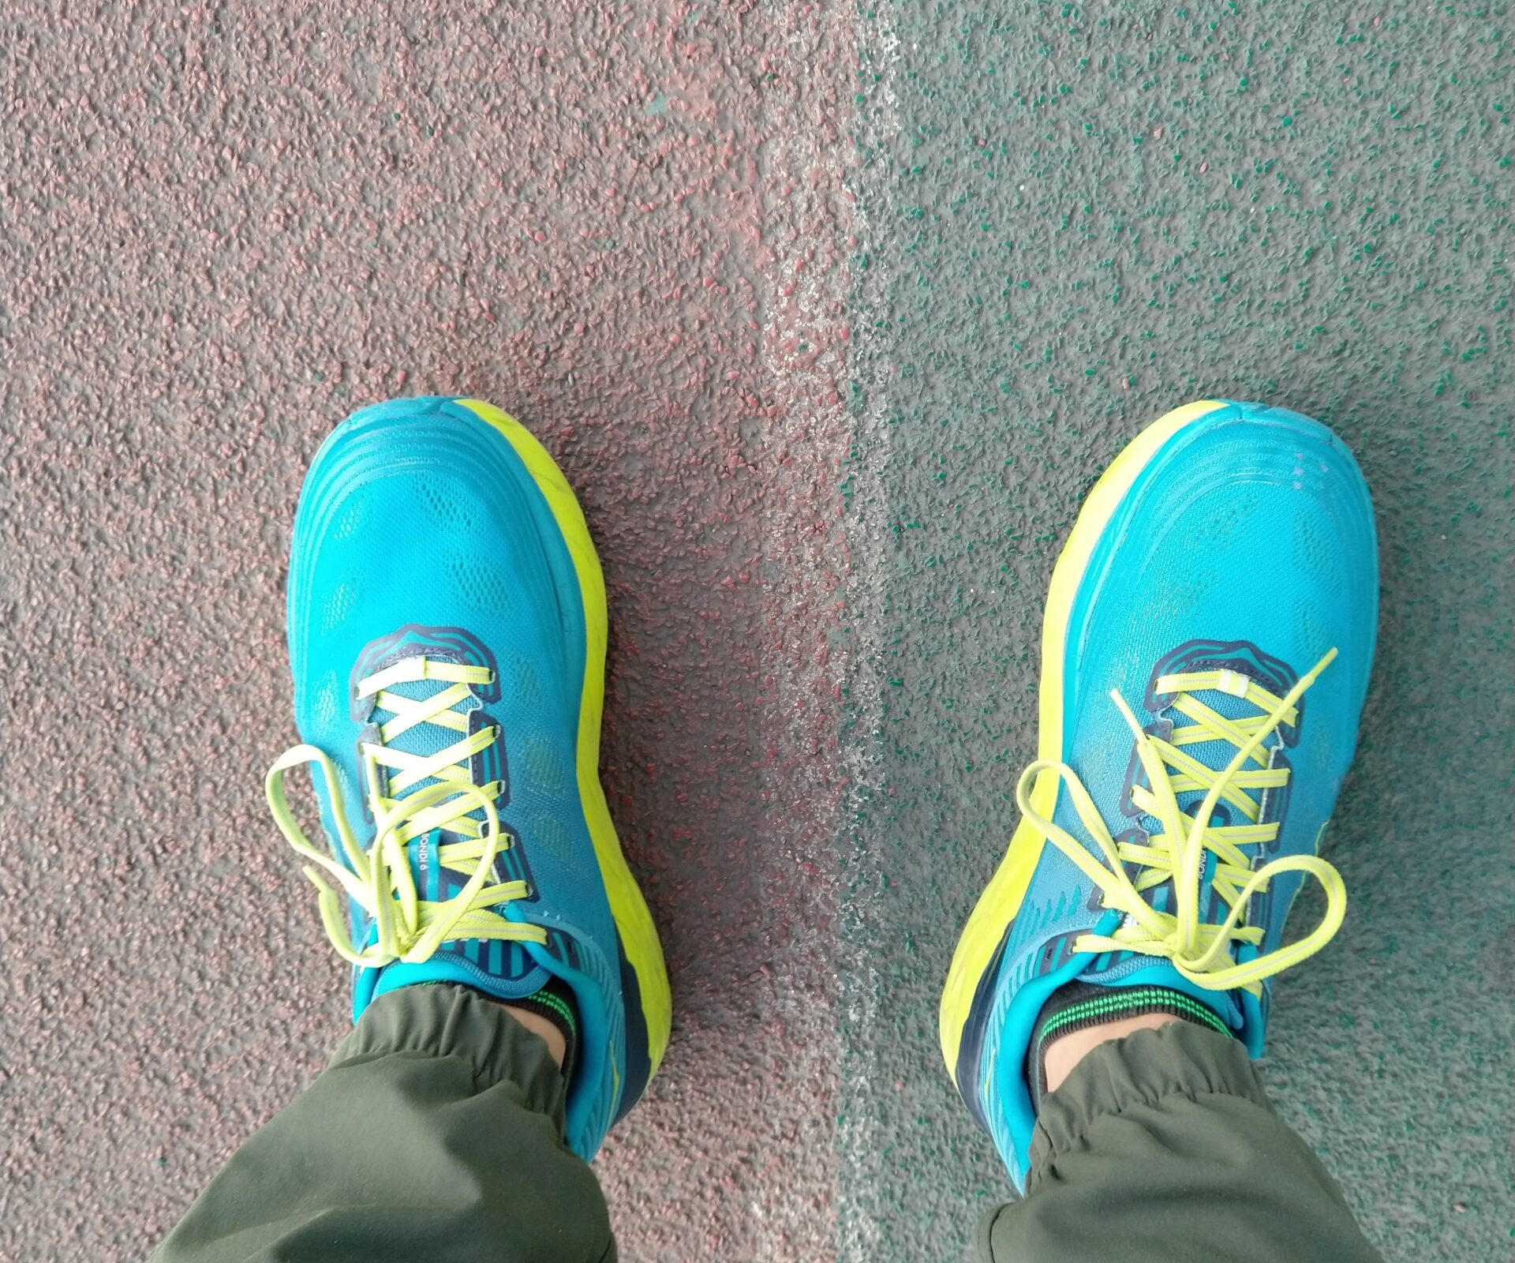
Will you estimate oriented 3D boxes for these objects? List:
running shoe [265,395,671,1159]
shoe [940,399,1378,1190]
[{"bbox_3d":[-0.106,0.066,0.576,0.120,0.118,0.304,-11,100,4],"label":"running shoe"},{"bbox_3d":[0.150,0.068,0.569,0.120,0.118,0.304,16,101,-1],"label":"shoe"}]

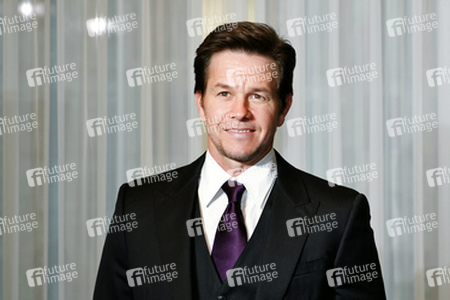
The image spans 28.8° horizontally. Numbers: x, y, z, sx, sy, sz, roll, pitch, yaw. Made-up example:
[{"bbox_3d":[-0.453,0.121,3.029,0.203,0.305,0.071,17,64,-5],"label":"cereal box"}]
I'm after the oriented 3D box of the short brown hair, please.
[{"bbox_3d":[0.039,-0.154,1.680,0.190,0.185,0.220,3,-1,2],"label":"short brown hair"}]

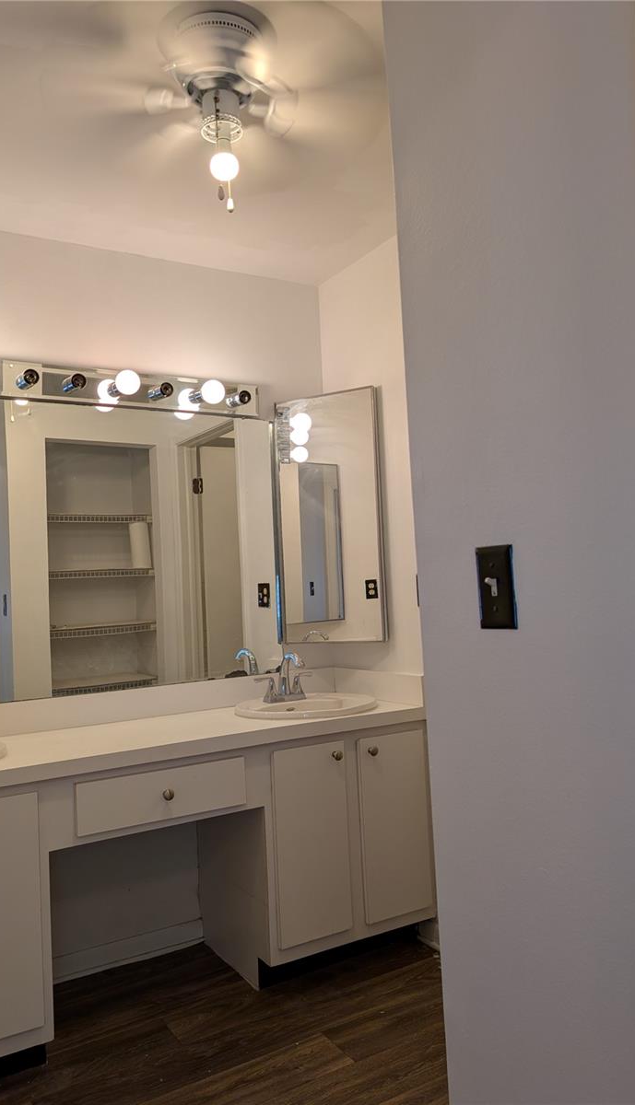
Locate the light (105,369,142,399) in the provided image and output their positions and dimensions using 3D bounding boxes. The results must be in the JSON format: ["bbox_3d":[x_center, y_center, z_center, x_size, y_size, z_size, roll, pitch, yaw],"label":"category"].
[{"bbox_3d":[-0.650,-0.571,2.603,0.083,0.083,0.135,-1,-4,-30],"label":"light"}]

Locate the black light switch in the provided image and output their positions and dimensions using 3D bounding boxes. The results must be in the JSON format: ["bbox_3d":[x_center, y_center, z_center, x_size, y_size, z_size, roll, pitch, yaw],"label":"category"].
[{"bbox_3d":[0.243,0.048,1.067,0.020,0.115,0.072,-1,-4,-30],"label":"black light switch"}]

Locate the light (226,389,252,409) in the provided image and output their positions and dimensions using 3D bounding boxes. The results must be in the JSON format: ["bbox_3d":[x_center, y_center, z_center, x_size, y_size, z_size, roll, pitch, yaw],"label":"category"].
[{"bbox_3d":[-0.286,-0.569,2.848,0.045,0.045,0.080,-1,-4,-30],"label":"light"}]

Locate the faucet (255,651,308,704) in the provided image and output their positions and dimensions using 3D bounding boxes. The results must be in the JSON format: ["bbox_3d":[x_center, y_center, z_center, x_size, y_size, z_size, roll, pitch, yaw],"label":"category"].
[{"bbox_3d":[-0.100,0.451,2.781,0.220,0.180,0.155,-1,-4,-30],"label":"faucet"}]

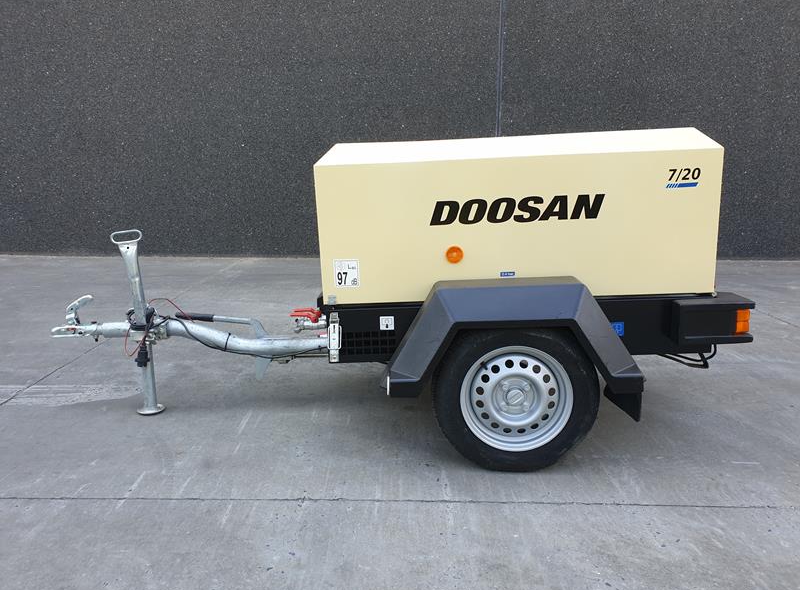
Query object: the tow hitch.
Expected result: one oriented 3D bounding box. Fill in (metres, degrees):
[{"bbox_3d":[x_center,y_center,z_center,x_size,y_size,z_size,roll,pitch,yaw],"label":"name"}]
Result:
[{"bbox_3d":[-0.870,0.105,2.468,1.227,0.766,0.220,-2,12,3],"label":"tow hitch"}]

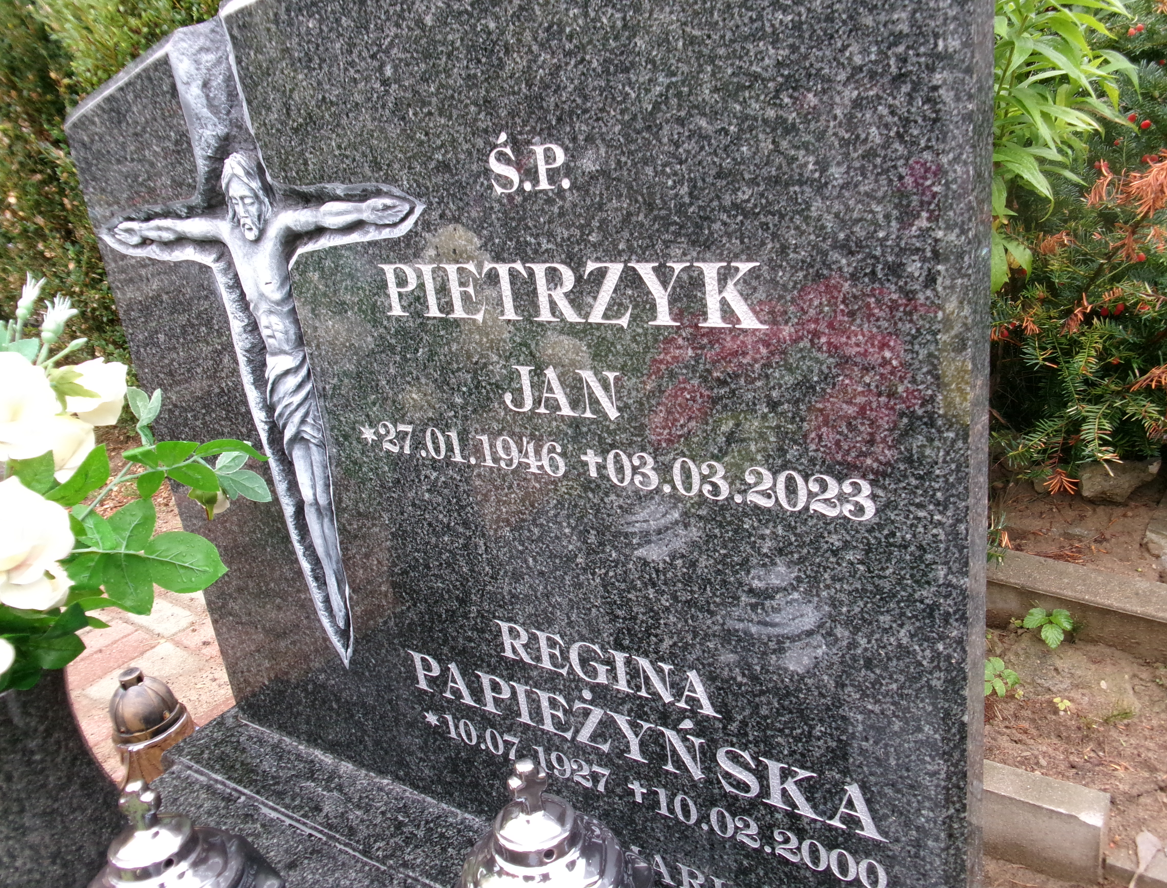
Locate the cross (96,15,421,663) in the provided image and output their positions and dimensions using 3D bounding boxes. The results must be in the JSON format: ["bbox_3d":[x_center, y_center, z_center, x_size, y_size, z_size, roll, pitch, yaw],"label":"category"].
[{"bbox_3d":[-0.284,-0.063,0.919,0.477,0.625,0.032,7,24,35],"label":"cross"}]

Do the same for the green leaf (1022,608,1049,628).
[{"bbox_3d":[0.663,0.257,1.410,0.042,0.009,0.029,-20,41,3],"label":"green leaf"}]

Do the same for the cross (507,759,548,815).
[{"bbox_3d":[-0.035,0.214,0.599,0.025,0.035,0.010,-11,20,-9],"label":"cross"}]

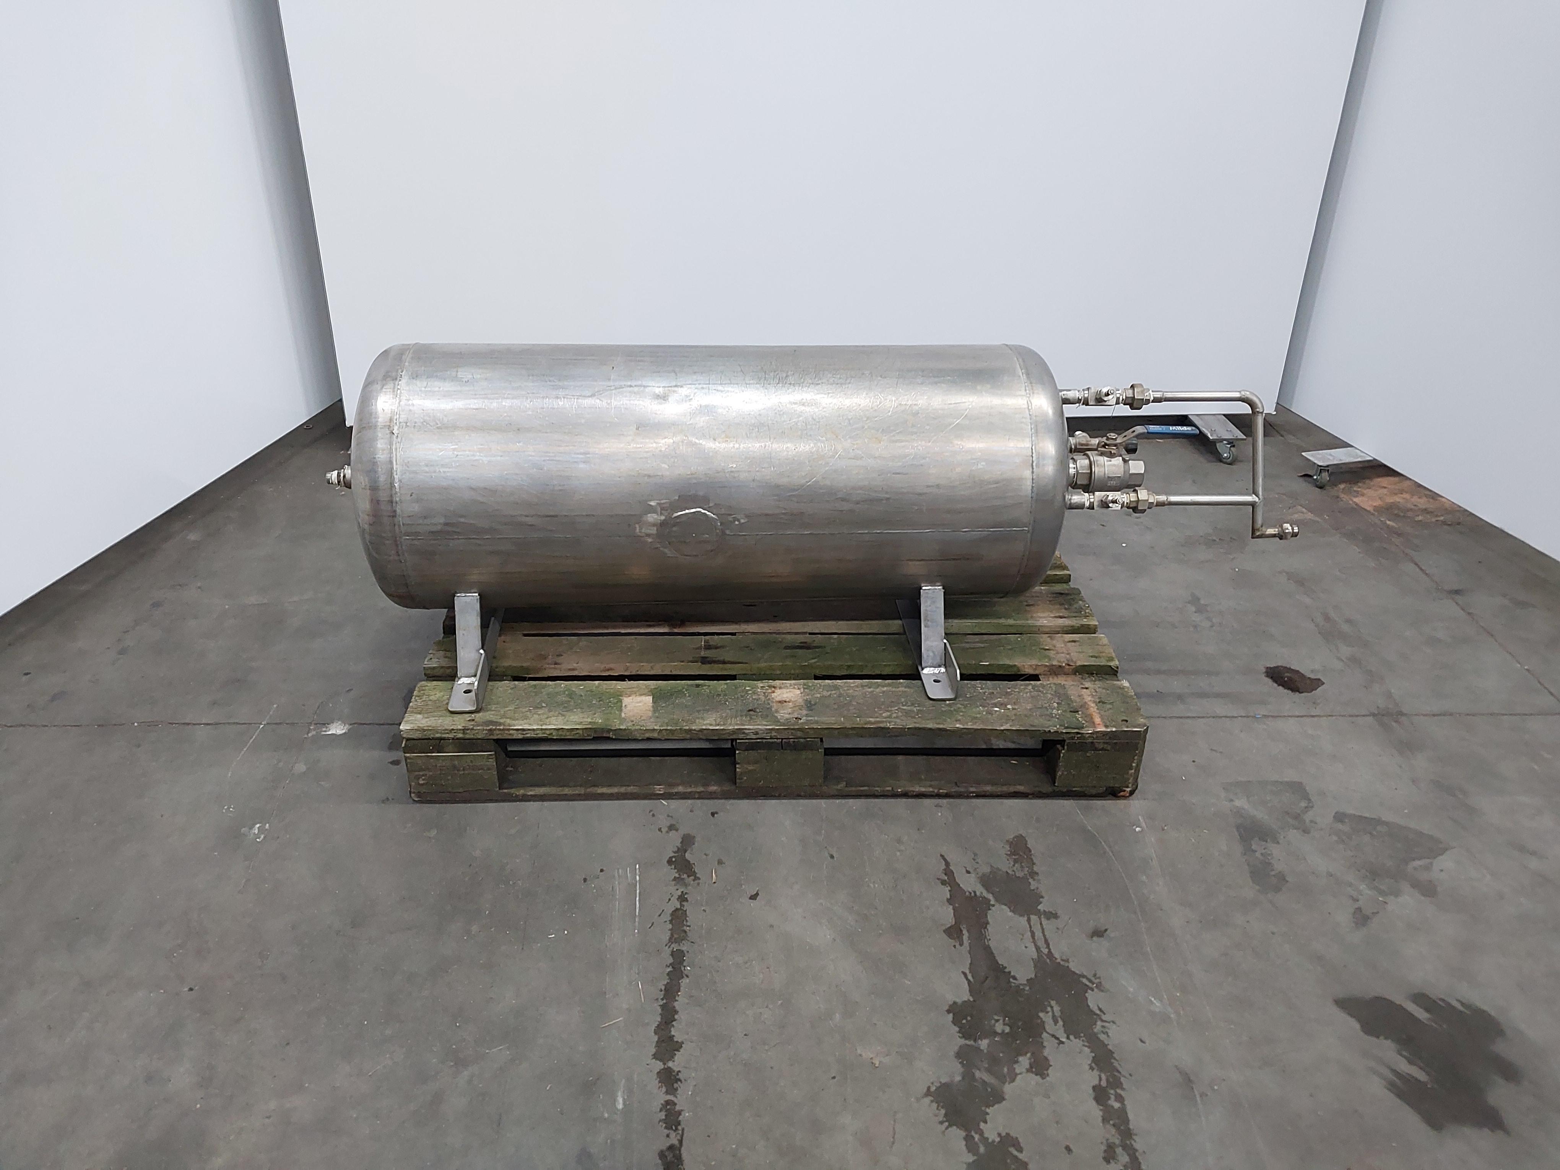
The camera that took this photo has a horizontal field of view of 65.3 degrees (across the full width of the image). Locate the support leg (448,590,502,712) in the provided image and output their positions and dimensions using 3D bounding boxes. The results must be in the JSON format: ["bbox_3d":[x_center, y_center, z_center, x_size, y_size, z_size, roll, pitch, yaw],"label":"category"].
[{"bbox_3d":[-0.530,-0.014,2.200,0.050,0.138,0.650,-1,29,-5],"label":"support leg"}]

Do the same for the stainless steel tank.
[{"bbox_3d":[-0.110,-0.193,2.146,1.214,0.452,0.452,-1,29,-5],"label":"stainless steel tank"}]

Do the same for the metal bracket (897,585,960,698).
[{"bbox_3d":[0.248,-0.026,2.267,0.050,0.138,0.650,-1,29,-5],"label":"metal bracket"}]

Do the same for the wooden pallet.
[{"bbox_3d":[-0.015,0.098,2.318,1.200,0.144,0.800,0,29,-3],"label":"wooden pallet"}]

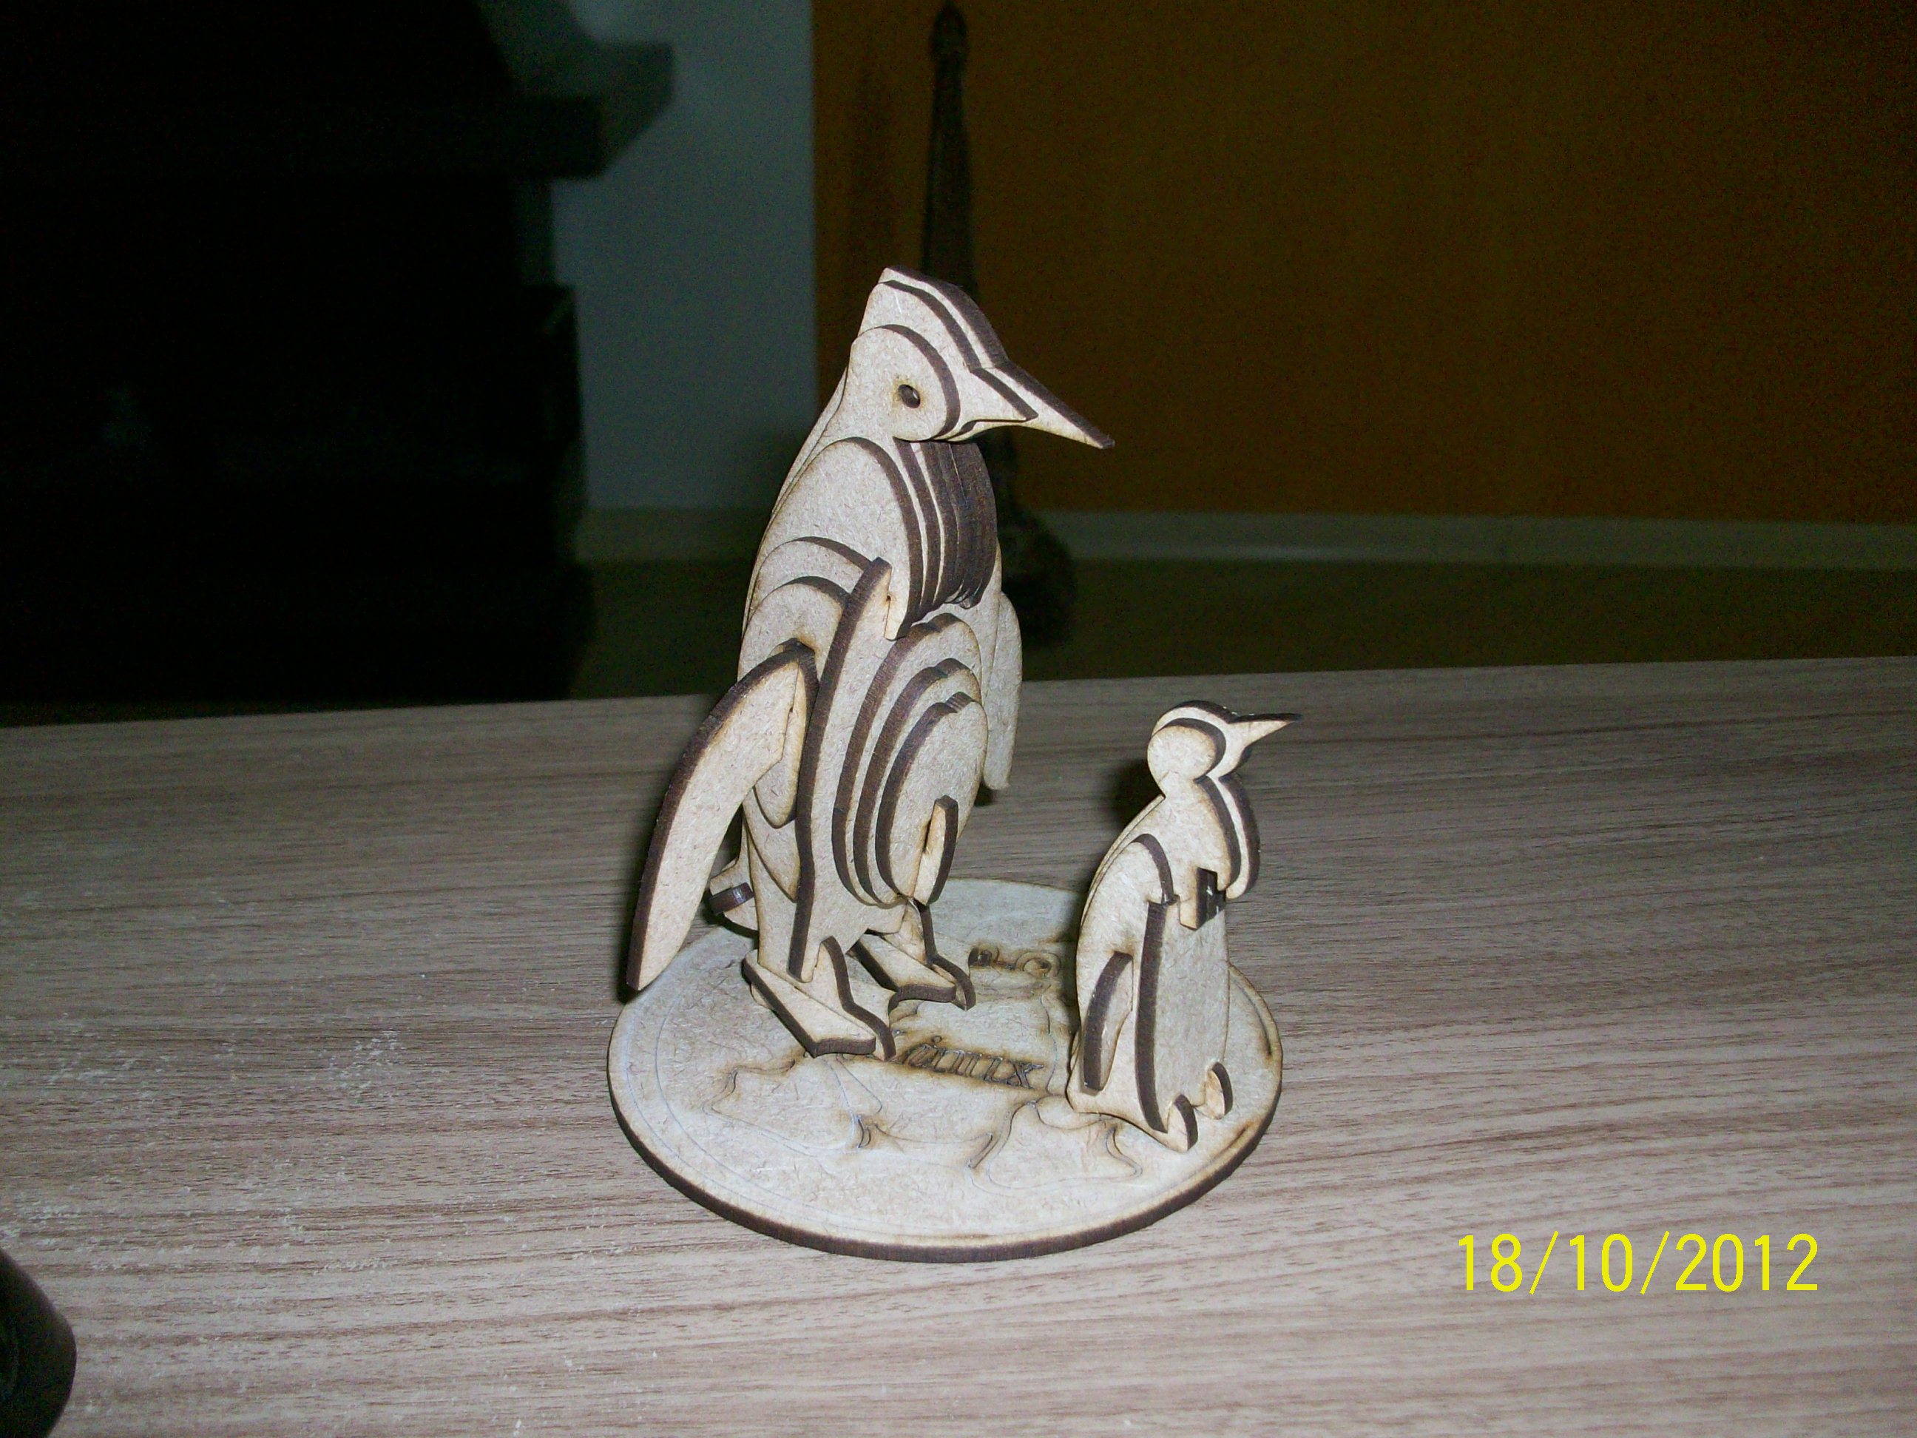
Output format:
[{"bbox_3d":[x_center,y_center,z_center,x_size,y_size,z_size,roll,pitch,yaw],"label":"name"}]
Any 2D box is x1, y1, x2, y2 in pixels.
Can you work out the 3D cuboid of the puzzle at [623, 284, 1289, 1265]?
[{"bbox_3d":[-0.001,-0.003,0.297,0.117,0.131,0.114,19,29,37],"label":"puzzle"}]

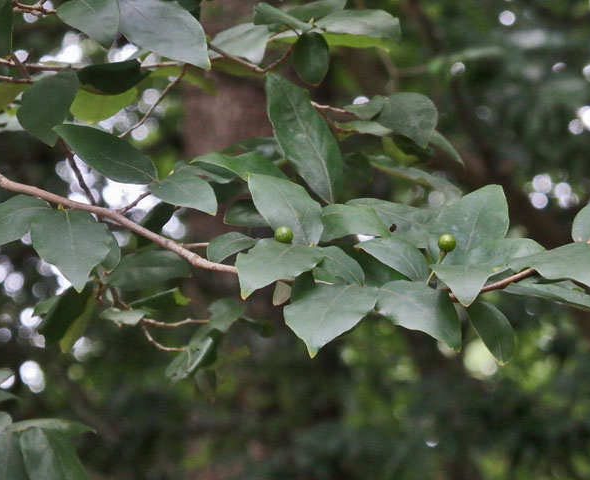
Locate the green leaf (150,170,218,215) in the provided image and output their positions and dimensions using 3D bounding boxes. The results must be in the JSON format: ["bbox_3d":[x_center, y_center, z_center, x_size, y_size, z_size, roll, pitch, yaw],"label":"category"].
[{"bbox_3d":[-0.073,-0.031,2.996,0.050,0.030,0.009,26,-36,21],"label":"green leaf"}]

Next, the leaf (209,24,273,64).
[{"bbox_3d":[-0.038,-0.136,3.178,0.050,0.010,0.031,-22,42,-30],"label":"leaf"}]

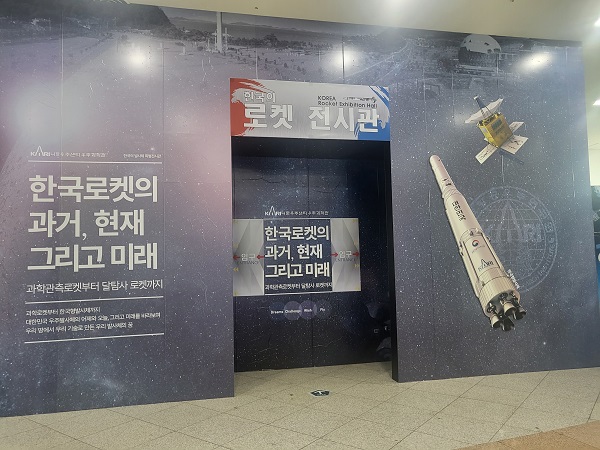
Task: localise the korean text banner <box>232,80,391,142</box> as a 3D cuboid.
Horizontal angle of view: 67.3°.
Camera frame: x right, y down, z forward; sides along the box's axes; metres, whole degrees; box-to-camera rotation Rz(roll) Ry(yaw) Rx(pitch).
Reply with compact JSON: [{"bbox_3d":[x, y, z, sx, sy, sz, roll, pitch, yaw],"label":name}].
[{"bbox_3d":[0.165,-1.410,5.554,2.009,0.706,0.050,-1,-4,-12],"label":"korean text banner"}]

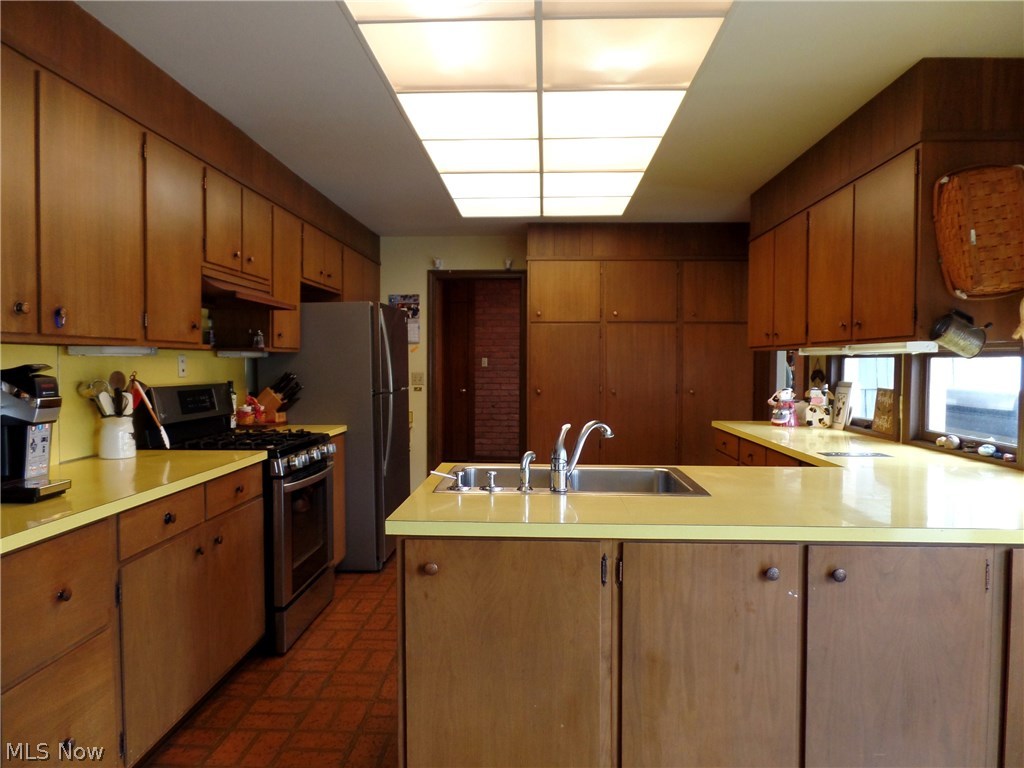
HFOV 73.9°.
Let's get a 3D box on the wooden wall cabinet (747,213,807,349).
[{"bbox_3d":[1.767,-0.575,4.063,0.380,0.720,1.050,0,2,3],"label":"wooden wall cabinet"}]

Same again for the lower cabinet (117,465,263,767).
[{"bbox_3d":[-1.427,0.747,2.517,0.620,0.795,1.020,0,2,3],"label":"lower cabinet"}]

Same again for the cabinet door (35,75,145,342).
[{"bbox_3d":[-1.399,-0.544,2.286,0.028,0.776,0.519,0,2,3],"label":"cabinet door"}]

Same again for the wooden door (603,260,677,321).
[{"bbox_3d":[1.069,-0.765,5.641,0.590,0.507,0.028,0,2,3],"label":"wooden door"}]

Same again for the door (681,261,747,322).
[{"bbox_3d":[1.659,-0.748,5.507,0.553,0.492,0.025,0,2,3],"label":"door"}]

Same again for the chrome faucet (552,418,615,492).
[{"bbox_3d":[0.223,0.220,2.161,0.250,0.212,0.060,-1,2,-37],"label":"chrome faucet"}]

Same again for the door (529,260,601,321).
[{"bbox_3d":[0.443,-0.769,5.668,0.588,0.510,0.028,0,2,3],"label":"door"}]

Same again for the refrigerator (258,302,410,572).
[{"bbox_3d":[-1.151,0.323,4.607,0.820,1.670,0.795,0,2,3],"label":"refrigerator"}]

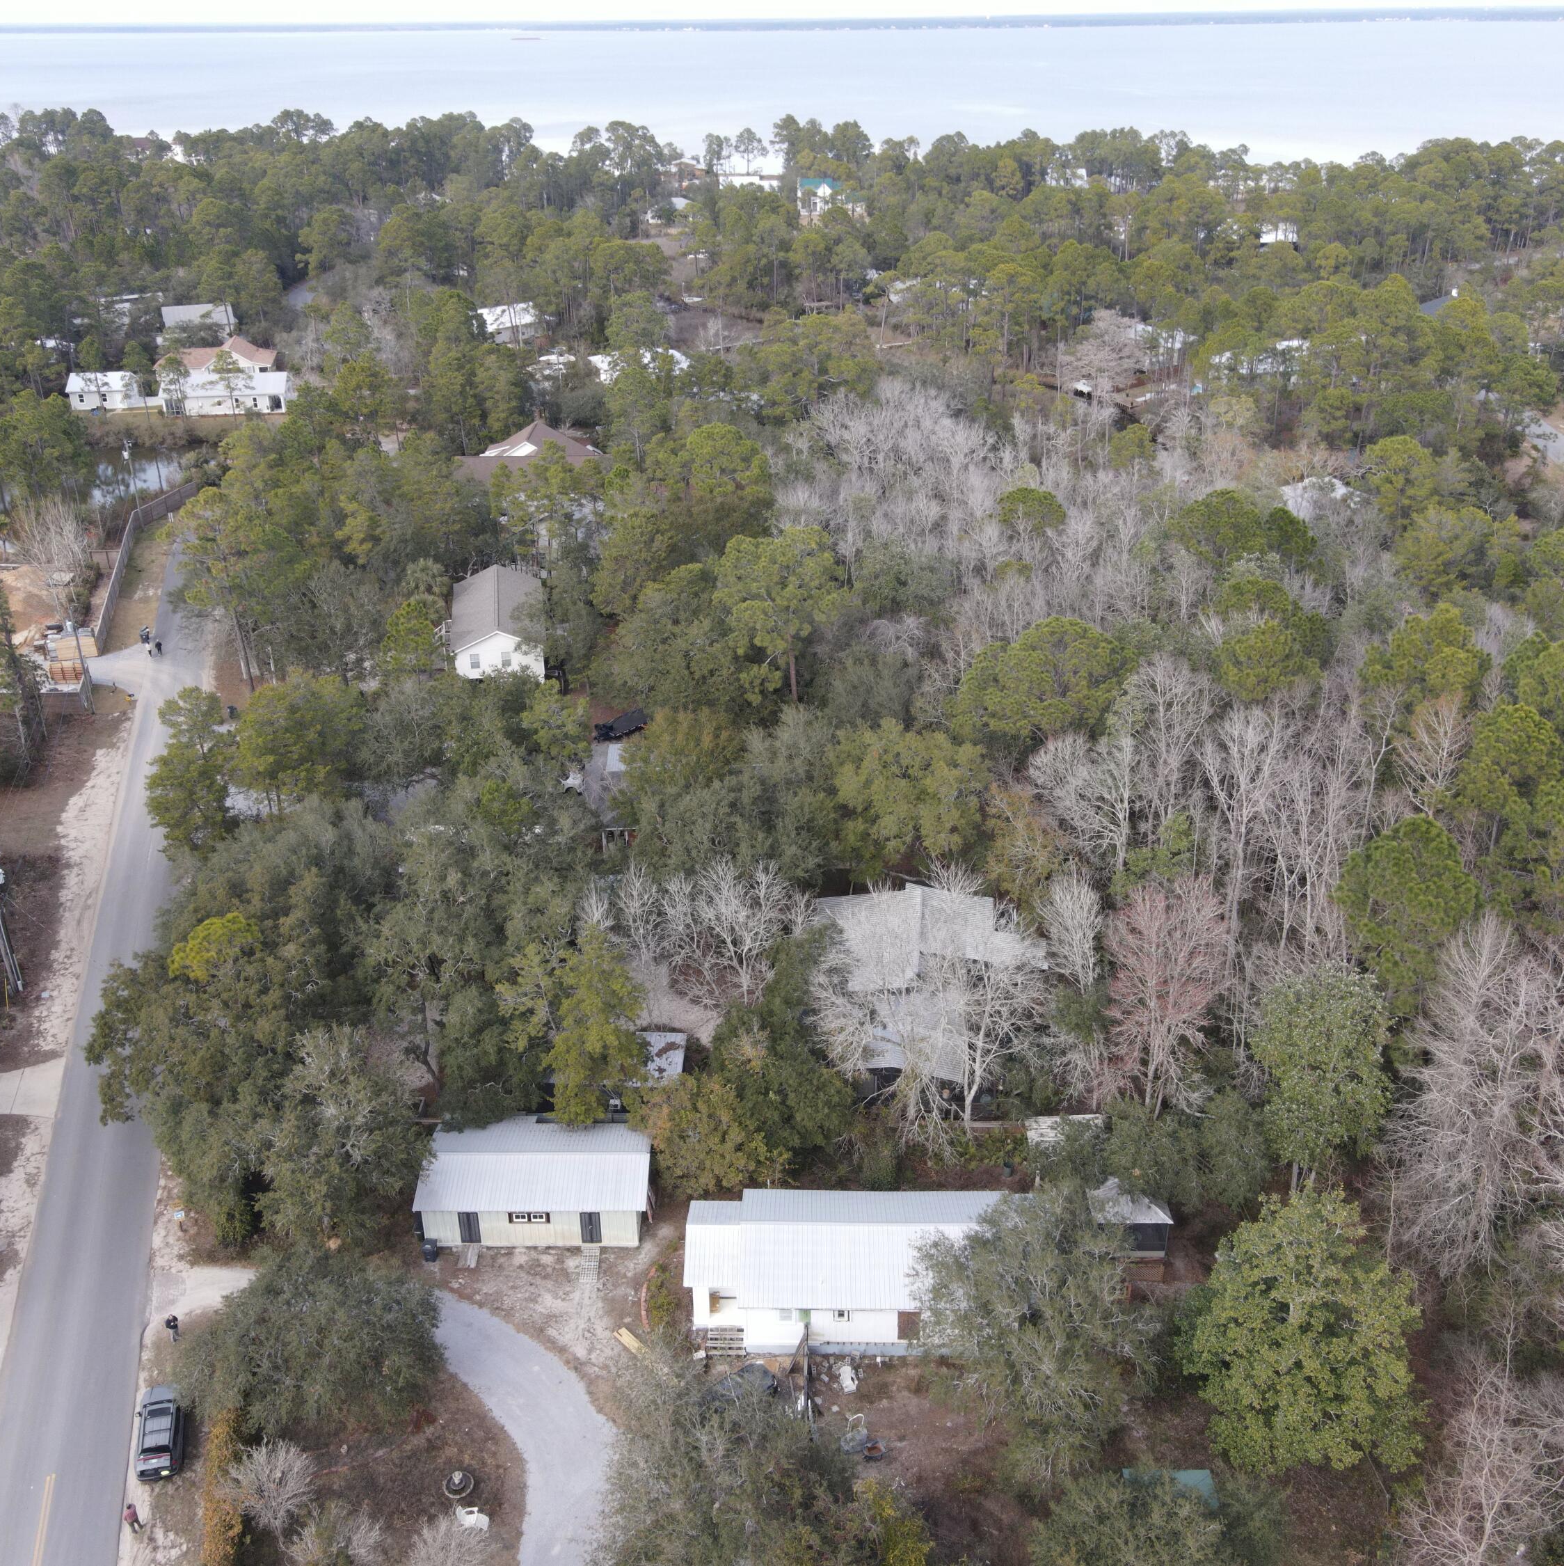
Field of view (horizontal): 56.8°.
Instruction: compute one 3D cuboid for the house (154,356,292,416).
[{"bbox_3d":[-92.712,-68.349,241.780,20.000,8.400,19.000,-5,28,-8],"label":"house"}]

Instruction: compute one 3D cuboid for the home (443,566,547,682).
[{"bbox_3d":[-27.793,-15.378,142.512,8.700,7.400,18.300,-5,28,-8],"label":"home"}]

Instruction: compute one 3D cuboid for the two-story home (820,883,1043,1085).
[{"bbox_3d":[9.278,13.053,90.926,14.600,5.500,17.800,3,28,7],"label":"two-story home"}]

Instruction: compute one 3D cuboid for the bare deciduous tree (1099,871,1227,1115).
[{"bbox_3d":[20.646,12.083,78.459,6.763,14.719,6.564,0,28,0],"label":"bare deciduous tree"}]

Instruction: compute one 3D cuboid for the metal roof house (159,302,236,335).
[{"bbox_3d":[-108.990,-84.972,270.851,12.929,8.155,10.443,-12,30,-21],"label":"metal roof house"}]

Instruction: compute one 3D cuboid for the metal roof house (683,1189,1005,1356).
[{"bbox_3d":[3.285,22.743,69.149,15.415,4.674,7.559,0,28,1],"label":"metal roof house"}]

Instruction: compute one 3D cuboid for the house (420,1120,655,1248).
[{"bbox_3d":[-12.539,20.371,75.281,11.636,3.282,6.663,0,28,0],"label":"house"}]

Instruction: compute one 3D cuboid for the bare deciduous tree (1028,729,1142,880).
[{"bbox_3d":[21.770,2.334,103.045,7.500,12.600,7.000,0,28,0],"label":"bare deciduous tree"}]

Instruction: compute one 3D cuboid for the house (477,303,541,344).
[{"bbox_3d":[-54.148,-91.165,286.968,11.800,5.800,9.000,-18,33,-30],"label":"house"}]

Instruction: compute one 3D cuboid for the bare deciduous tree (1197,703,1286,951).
[{"bbox_3d":[27.929,4.449,88.193,5.271,19.095,5.172,0,28,0],"label":"bare deciduous tree"}]

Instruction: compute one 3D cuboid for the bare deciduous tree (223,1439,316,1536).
[{"bbox_3d":[-20.537,28.634,58.277,3.680,4.674,3.680,0,28,0],"label":"bare deciduous tree"}]

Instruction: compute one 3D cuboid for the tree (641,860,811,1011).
[{"bbox_3d":[-3.241,9.793,91.869,10.700,10.400,8.800,0,28,0],"label":"tree"}]

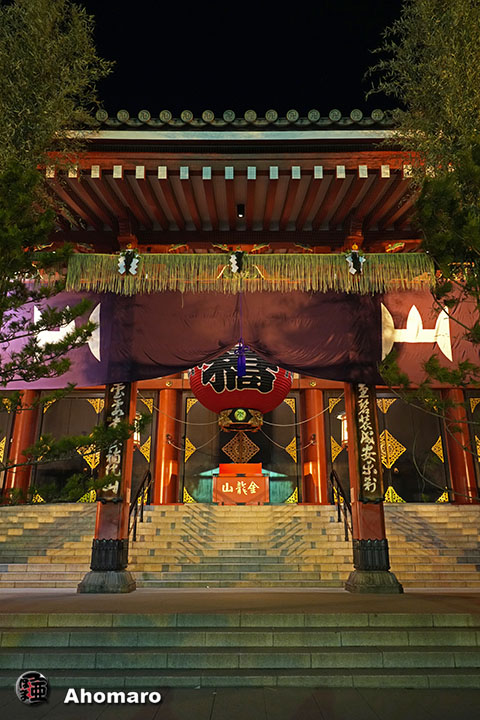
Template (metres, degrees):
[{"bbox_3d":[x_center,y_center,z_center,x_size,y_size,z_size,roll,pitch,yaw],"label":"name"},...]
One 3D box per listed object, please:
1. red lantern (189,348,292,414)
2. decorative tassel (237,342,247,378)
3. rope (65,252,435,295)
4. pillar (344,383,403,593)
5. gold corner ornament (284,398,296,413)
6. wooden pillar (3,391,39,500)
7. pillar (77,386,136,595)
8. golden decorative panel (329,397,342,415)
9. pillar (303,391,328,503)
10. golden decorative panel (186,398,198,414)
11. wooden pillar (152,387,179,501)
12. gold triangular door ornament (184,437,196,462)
[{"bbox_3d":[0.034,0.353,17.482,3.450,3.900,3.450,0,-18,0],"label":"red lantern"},{"bbox_3d":[0.035,-0.040,12.133,0.257,0.886,0.200,0,-18,0],"label":"decorative tassel"},{"bbox_3d":[0.245,-2.123,12.721,9.025,1.146,0.250,0,-18,0],"label":"rope"},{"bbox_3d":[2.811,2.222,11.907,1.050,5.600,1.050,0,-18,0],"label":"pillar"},{"bbox_3d":[1.977,1.818,20.566,0.514,0.607,0.050,0,-18,0],"label":"gold corner ornament"},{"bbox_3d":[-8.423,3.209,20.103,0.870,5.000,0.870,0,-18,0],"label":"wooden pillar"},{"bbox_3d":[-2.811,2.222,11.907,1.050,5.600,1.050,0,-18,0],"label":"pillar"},{"bbox_3d":[3.787,1.818,20.566,0.534,0.648,0.050,0,-18,0],"label":"golden decorative panel"},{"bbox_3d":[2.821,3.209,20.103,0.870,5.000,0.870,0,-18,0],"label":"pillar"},{"bbox_3d":[-1.868,1.827,20.562,0.494,0.627,0.050,0,-18,0],"label":"golden decorative panel"},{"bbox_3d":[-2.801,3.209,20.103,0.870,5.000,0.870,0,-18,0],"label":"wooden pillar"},{"bbox_3d":[-1.906,3.443,20.025,0.462,0.998,0.050,0,-18,0],"label":"gold triangular door ornament"}]

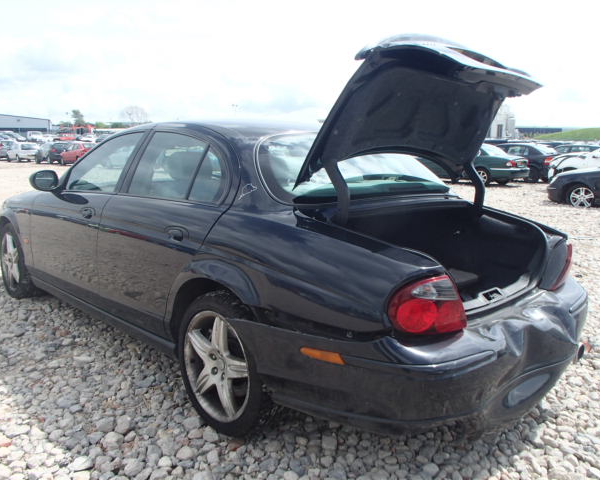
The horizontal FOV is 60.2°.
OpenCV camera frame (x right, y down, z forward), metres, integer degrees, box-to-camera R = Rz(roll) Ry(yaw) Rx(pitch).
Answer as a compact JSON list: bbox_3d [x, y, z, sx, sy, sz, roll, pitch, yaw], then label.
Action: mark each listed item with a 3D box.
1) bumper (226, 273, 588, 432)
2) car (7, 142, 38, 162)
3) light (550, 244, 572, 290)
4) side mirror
[{"bbox_3d":[0.682,0.406,2.393,1.800,0.520,0.860,-9,14,-43],"label":"bumper"},{"bbox_3d":[-20.631,-6.504,38.610,1.680,1.440,3.900,-8,13,-40],"label":"car"},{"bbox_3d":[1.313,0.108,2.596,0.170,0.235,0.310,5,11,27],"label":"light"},{"bbox_3d":[-1.625,-0.379,3.289,0.190,0.140,0.115,-10,14,-44],"label":"side mirror"}]

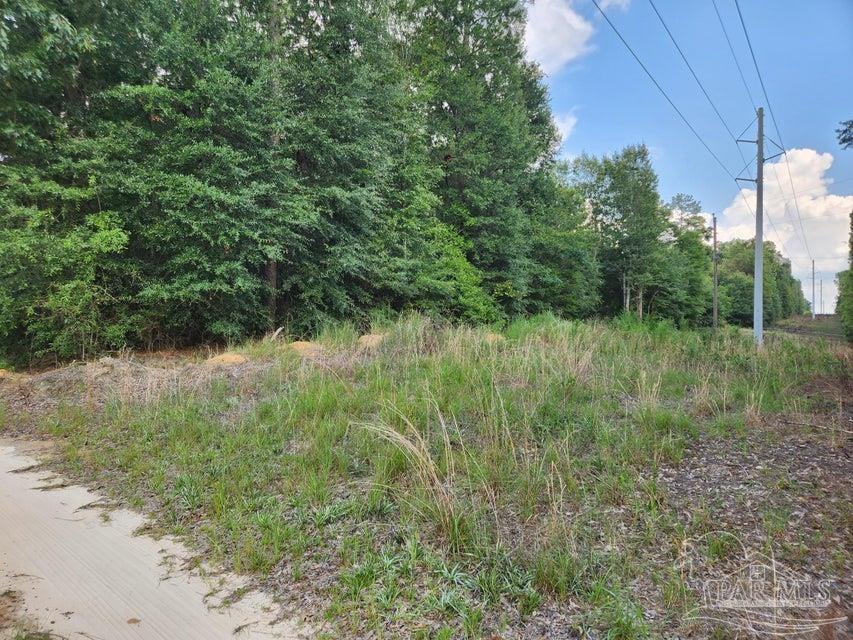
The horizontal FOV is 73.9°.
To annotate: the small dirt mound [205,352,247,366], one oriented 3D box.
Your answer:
[{"bbox_3d":[-5.793,1.159,16.500,1.250,0.400,1.100,0,0,-18],"label":"small dirt mound"}]

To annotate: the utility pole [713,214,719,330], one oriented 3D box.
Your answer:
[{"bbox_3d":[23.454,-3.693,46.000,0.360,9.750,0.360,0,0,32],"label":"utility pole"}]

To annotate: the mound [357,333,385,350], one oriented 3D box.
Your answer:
[{"bbox_3d":[-1.857,0.723,18.800,0.950,0.520,0.900,0,0,-5],"label":"mound"}]

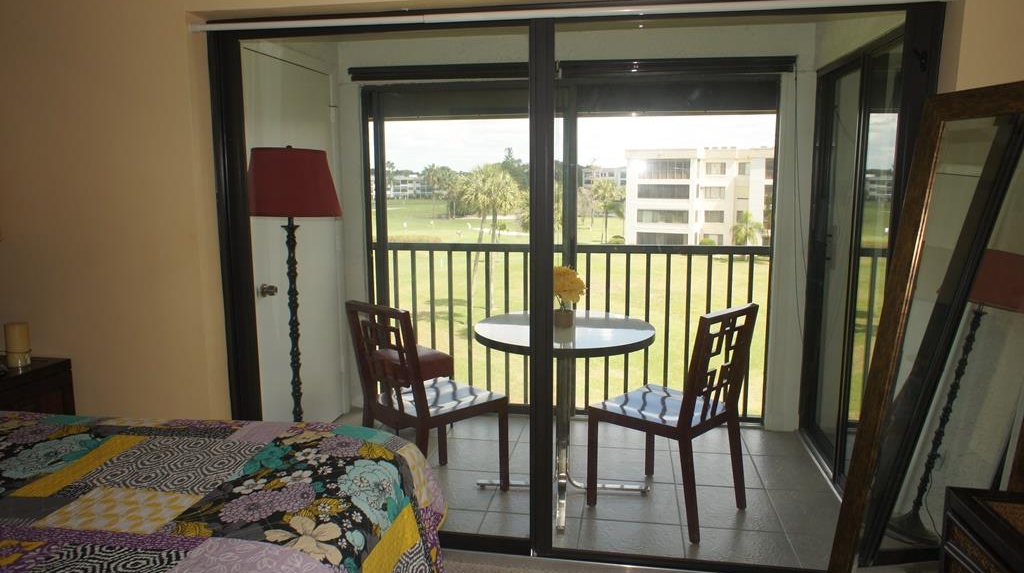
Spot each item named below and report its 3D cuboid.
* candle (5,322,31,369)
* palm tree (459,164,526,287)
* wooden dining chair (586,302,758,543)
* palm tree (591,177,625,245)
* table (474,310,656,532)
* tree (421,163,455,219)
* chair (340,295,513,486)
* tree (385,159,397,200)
[{"bbox_3d":[-1.873,0.225,2.580,0.080,0.163,0.080,1,9,10],"label":"candle"},{"bbox_3d":[-1.287,-2.952,39.206,3.700,8.100,3.200,-1,9,-2],"label":"palm tree"},{"bbox_3d":[0.687,0.515,2.930,0.540,0.908,0.475,8,12,44],"label":"wooden dining chair"},{"bbox_3d":[10.669,-8.468,76.649,3.500,7.400,3.400,1,9,8],"label":"palm tree"},{"bbox_3d":[0.229,0.562,3.106,0.805,0.768,0.805,1,9,10],"label":"table"},{"bbox_3d":[-14.067,-17.827,129.400,5.500,10.200,4.300,-1,9,-6],"label":"tree"},{"bbox_3d":[-0.371,0.501,3.070,0.475,0.908,0.540,8,12,43],"label":"chair"},{"bbox_3d":[-41.737,-36.643,234.024,3.600,12.800,3.600,-2,9,-10],"label":"tree"}]

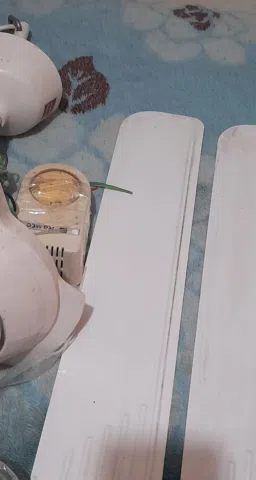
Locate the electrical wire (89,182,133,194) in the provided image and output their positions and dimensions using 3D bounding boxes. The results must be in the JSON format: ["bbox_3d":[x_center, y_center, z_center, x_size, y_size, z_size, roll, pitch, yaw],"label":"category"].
[{"bbox_3d":[-0.023,-0.072,0.641,0.064,0.007,0.009,12,57,8],"label":"electrical wire"}]

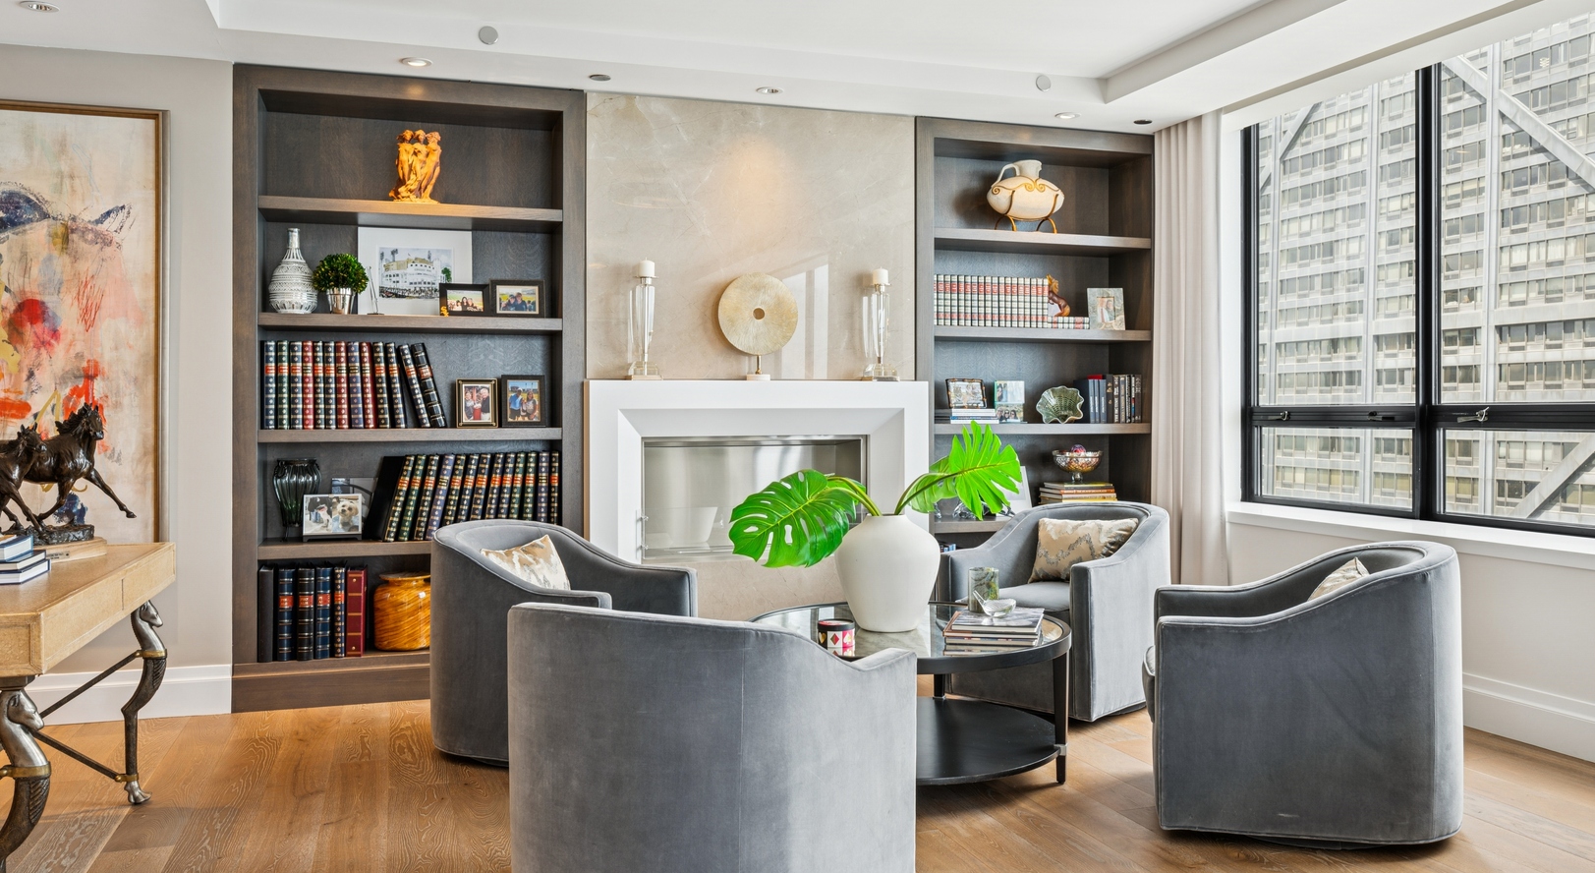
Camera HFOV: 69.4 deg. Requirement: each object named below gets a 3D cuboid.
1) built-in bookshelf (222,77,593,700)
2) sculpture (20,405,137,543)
[{"bbox_3d":[-1.594,-0.186,4.843,1.347,2.528,0.370,0,0,-16],"label":"built-in bookshelf"},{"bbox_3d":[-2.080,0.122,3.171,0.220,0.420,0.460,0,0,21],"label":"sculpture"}]

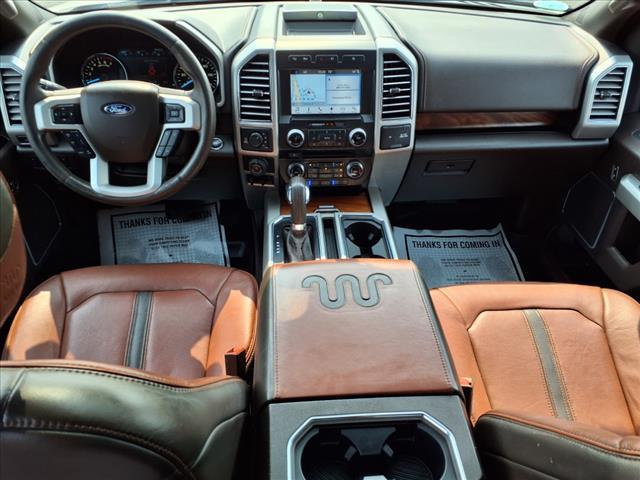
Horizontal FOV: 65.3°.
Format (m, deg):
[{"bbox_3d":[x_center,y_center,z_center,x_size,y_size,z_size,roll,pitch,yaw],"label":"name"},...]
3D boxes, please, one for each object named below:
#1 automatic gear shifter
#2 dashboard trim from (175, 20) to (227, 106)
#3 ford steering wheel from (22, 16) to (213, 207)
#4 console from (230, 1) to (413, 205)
[{"bbox_3d":[-0.043,-0.051,1.025,0.058,0.165,0.085,-2,37,-4],"label":"automatic gear shifter"},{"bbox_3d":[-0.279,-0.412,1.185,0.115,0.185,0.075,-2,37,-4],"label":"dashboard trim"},{"bbox_3d":[-0.410,-0.268,1.045,0.385,0.385,0.110,-2,14,-4],"label":"ford steering wheel"},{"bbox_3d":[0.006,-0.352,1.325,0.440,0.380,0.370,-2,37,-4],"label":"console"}]

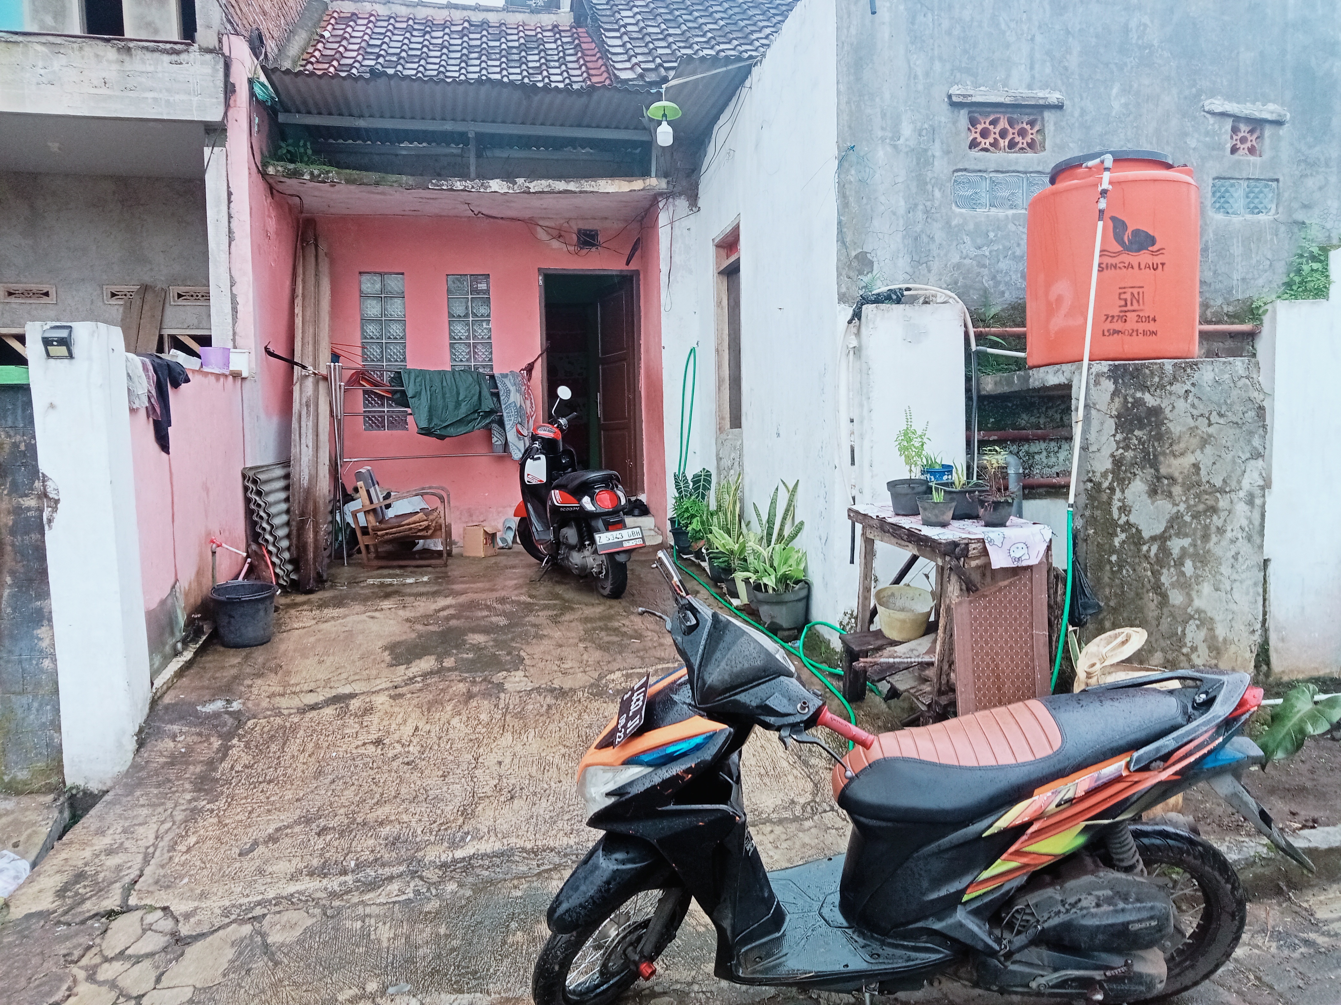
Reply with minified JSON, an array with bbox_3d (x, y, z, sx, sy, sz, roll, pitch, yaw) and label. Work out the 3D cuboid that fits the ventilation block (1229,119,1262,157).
[{"bbox_3d":[2.992,-1.909,5.728,0.200,0.205,0.100,-2,4,-11],"label":"ventilation block"}]

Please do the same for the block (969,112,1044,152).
[{"bbox_3d":[1.691,-1.869,5.529,0.410,0.205,0.100,-2,4,-9],"label":"block"}]

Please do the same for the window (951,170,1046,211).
[{"bbox_3d":[1.672,-1.558,5.483,0.590,0.200,0.090,-2,4,-11],"label":"window"}]

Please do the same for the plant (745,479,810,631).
[{"bbox_3d":[0.548,0.271,5.620,0.335,0.770,0.330,-1,4,0],"label":"plant"}]

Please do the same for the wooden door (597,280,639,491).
[{"bbox_3d":[-0.556,-1.121,10.578,0.050,2.040,0.840,-3,4,-25],"label":"wooden door"}]

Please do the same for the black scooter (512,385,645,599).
[{"bbox_3d":[-0.659,-0.060,7.102,0.700,1.260,1.840,-3,4,-25],"label":"black scooter"}]

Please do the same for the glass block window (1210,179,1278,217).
[{"bbox_3d":[2.996,-1.601,5.739,0.400,0.200,0.090,-2,4,-11],"label":"glass block window"}]

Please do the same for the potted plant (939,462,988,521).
[{"bbox_3d":[1.308,-0.050,4.900,0.250,0.265,0.220,-2,4,-9],"label":"potted plant"}]

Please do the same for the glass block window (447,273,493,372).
[{"bbox_3d":[-1.793,-1.333,9.748,0.400,1.400,0.100,-2,4,-15],"label":"glass block window"}]

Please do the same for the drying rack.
[{"bbox_3d":[-2.009,-0.345,9.127,1.680,1.580,0.420,-5,5,-42],"label":"drying rack"}]

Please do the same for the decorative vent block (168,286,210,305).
[{"bbox_3d":[-3.895,-1.700,8.939,0.410,0.155,0.080,-2,4,-14],"label":"decorative vent block"}]

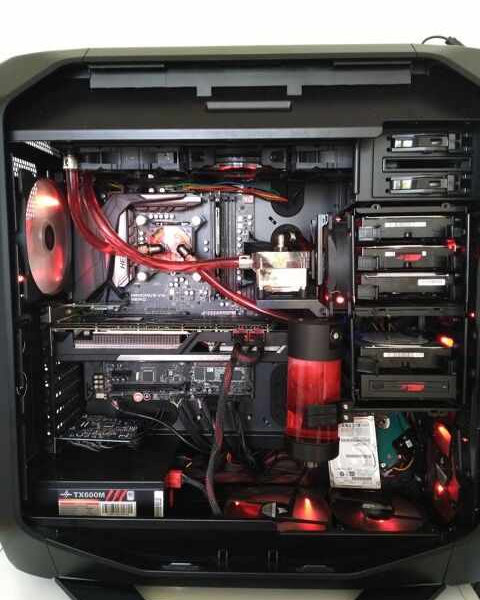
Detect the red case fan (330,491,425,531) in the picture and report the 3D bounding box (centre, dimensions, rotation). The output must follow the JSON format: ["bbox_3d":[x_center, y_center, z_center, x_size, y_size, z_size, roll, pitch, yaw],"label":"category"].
[{"bbox_3d":[0.173,0.273,0.646,0.120,0.025,0.120,0,4,2],"label":"red case fan"}]

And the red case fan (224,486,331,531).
[{"bbox_3d":[0.048,0.272,0.651,0.135,0.025,0.135,0,4,2],"label":"red case fan"}]

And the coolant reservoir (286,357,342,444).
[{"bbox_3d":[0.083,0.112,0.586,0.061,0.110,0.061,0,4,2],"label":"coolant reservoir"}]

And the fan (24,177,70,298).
[{"bbox_3d":[-0.233,-0.073,0.602,0.025,0.138,0.138,0,4,2],"label":"fan"}]

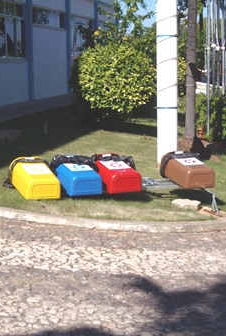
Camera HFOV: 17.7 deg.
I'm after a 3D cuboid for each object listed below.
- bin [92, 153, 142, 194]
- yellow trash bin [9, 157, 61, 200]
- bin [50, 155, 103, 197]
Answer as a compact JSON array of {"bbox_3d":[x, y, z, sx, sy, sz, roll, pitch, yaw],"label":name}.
[{"bbox_3d":[0.032,0.066,8.241,0.440,0.310,0.700,-2,16,-19],"label":"bin"},{"bbox_3d":[-0.842,0.119,7.927,0.440,0.310,0.700,-1,18,-21],"label":"yellow trash bin"},{"bbox_3d":[-0.386,0.094,8.096,0.440,0.310,0.700,-1,15,-18],"label":"bin"}]

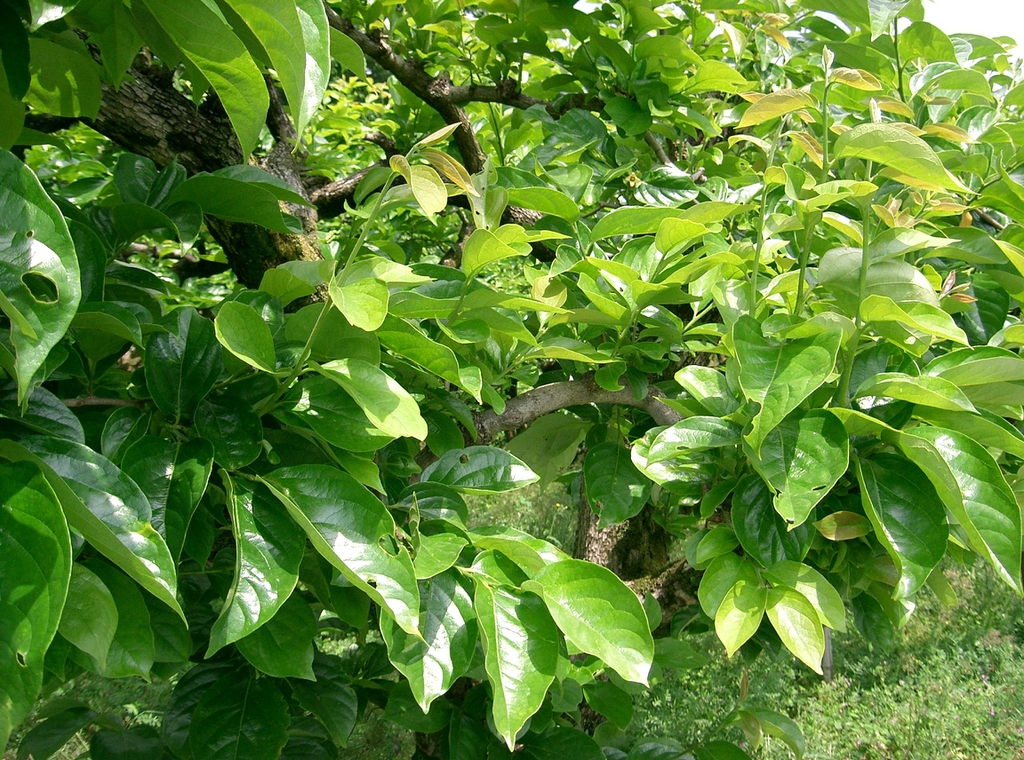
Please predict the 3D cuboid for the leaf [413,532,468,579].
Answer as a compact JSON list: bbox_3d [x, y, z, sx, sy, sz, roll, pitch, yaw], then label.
[{"bbox_3d":[-0.053,0.132,0.860,0.050,0.018,0.042,16,45,24],"label":"leaf"}]

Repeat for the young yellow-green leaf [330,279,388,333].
[{"bbox_3d":[-0.119,-0.059,0.900,0.046,0.016,0.060,-15,42,-27],"label":"young yellow-green leaf"}]

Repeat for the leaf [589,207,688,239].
[{"bbox_3d":[0.148,-0.178,1.300,0.115,0.022,0.055,-15,31,-15],"label":"leaf"}]

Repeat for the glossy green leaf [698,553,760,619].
[{"bbox_3d":[0.221,0.210,1.170,0.052,0.076,0.018,20,-23,23],"label":"glossy green leaf"}]

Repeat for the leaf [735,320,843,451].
[{"bbox_3d":[0.226,0.004,0.950,0.085,0.030,0.125,7,51,5],"label":"leaf"}]

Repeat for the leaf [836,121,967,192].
[{"bbox_3d":[0.373,-0.212,1.100,0.135,0.030,0.070,17,44,12],"label":"leaf"}]

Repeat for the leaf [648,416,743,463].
[{"bbox_3d":[0.179,0.060,1.130,0.100,0.025,0.058,-13,37,-17],"label":"leaf"}]

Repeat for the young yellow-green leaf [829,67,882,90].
[{"bbox_3d":[0.359,-0.315,1.200,0.058,0.014,0.028,12,30,18],"label":"young yellow-green leaf"}]

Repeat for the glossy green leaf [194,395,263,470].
[{"bbox_3d":[-0.259,0.048,1.050,0.060,0.080,0.018,-20,-25,-14],"label":"glossy green leaf"}]

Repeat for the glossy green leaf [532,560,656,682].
[{"bbox_3d":[0.066,0.197,0.940,0.135,0.025,0.080,42,46,21],"label":"glossy green leaf"}]

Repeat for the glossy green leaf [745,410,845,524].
[{"bbox_3d":[0.243,0.075,0.980,0.084,0.115,0.024,-1,-31,-4],"label":"glossy green leaf"}]

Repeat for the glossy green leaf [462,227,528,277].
[{"bbox_3d":[-0.018,-0.132,1.200,0.075,0.055,0.022,-19,43,24],"label":"glossy green leaf"}]

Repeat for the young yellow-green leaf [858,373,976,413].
[{"bbox_3d":[0.381,0.012,1.080,0.116,0.030,0.058,9,1,12],"label":"young yellow-green leaf"}]

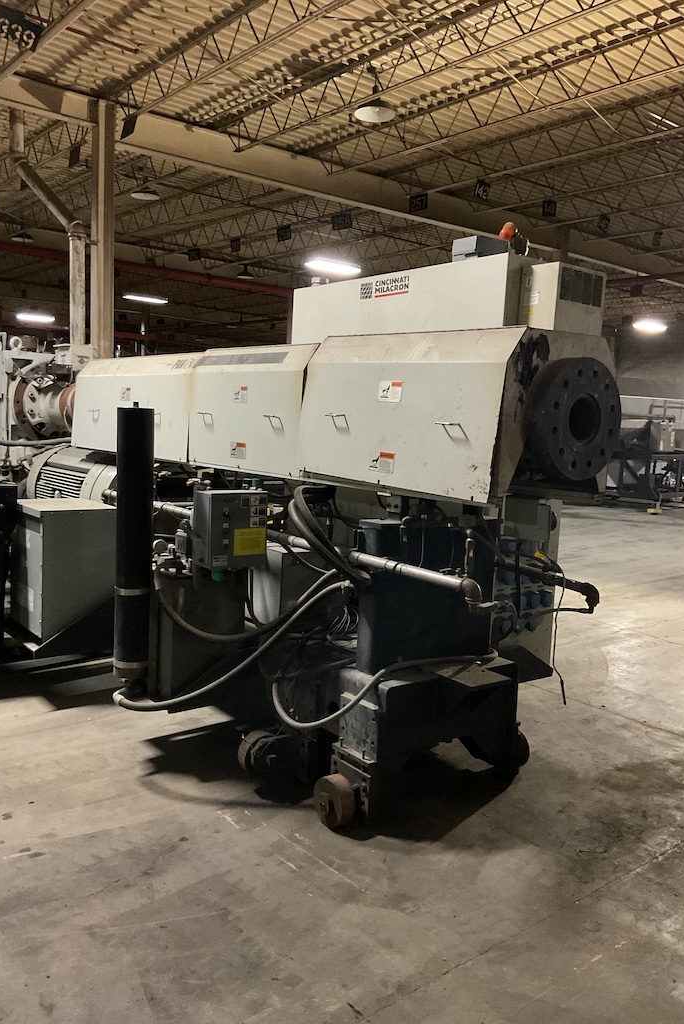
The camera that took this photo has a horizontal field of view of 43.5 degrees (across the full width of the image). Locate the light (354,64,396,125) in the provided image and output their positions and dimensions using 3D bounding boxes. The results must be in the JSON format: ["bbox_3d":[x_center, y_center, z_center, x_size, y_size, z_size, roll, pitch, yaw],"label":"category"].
[{"bbox_3d":[0.334,-4.072,8.270,0.410,0.450,0.410,3,7,0],"label":"light"}]

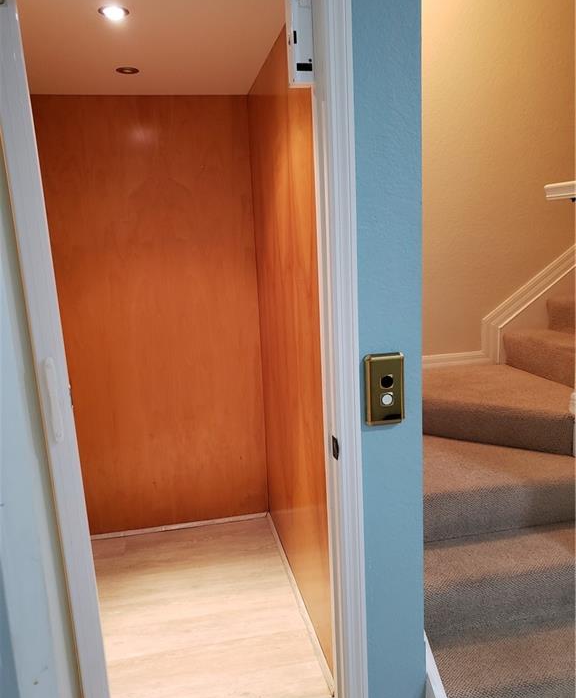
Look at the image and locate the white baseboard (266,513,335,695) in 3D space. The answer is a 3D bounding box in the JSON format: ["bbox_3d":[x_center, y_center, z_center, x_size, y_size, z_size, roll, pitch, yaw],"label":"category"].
[{"bbox_3d":[0.021,1.001,2.501,0.018,0.022,1.320,-5,10,-11],"label":"white baseboard"}]

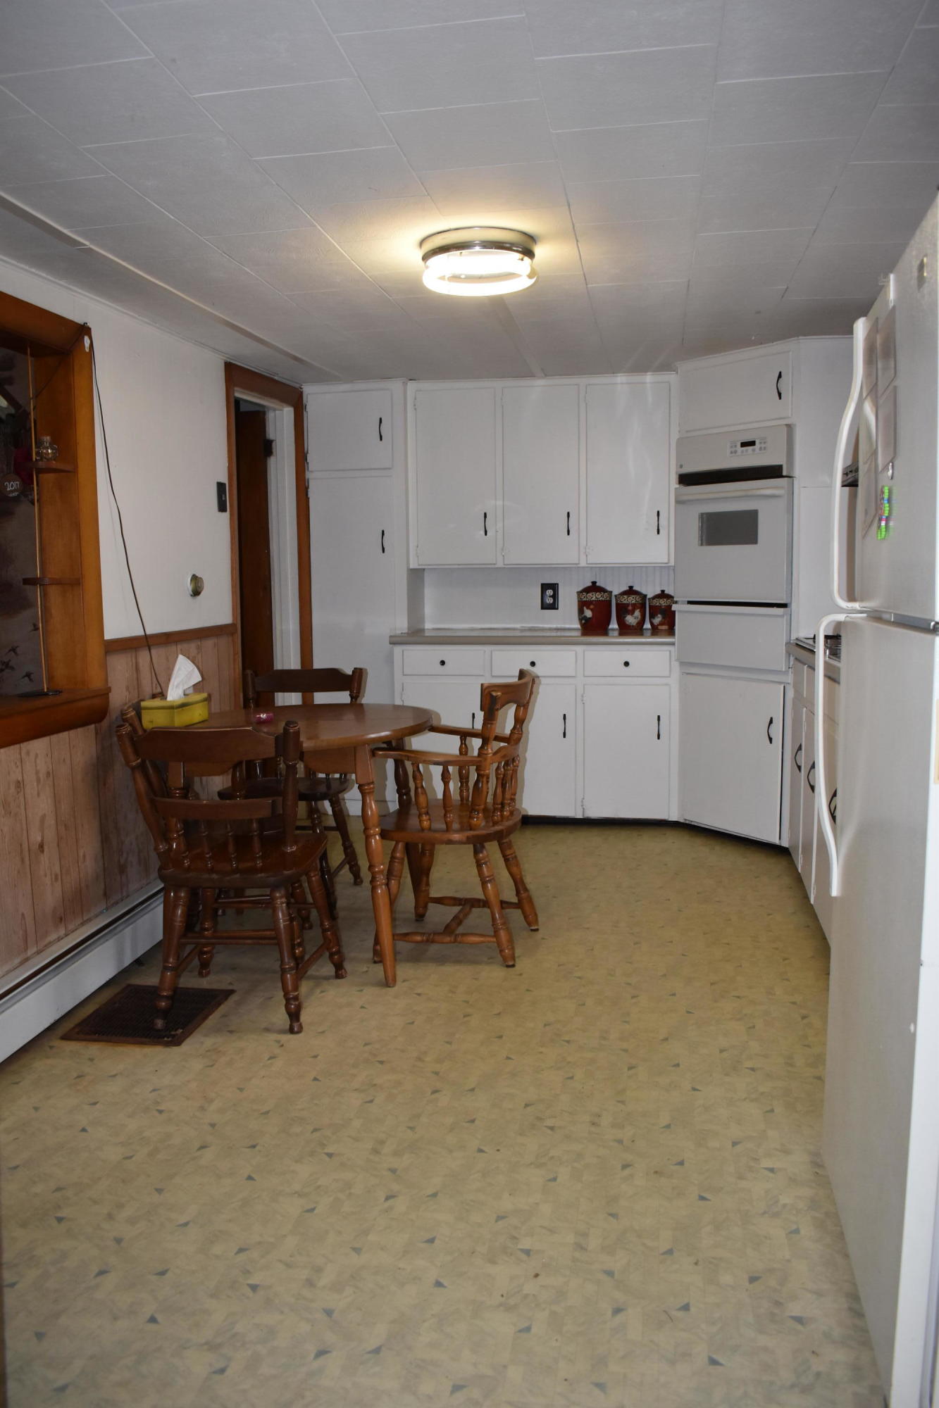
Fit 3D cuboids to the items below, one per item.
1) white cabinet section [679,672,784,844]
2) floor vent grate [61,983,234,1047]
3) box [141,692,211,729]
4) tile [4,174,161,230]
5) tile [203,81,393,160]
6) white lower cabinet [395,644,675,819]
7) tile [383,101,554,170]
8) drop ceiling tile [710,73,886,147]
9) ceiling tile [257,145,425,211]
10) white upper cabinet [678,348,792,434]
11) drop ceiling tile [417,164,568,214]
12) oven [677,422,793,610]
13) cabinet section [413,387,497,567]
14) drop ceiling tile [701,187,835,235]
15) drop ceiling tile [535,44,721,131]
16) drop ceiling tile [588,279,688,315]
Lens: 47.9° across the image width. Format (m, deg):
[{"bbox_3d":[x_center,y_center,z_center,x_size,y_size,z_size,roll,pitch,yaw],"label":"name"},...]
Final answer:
[{"bbox_3d":[1.275,0.209,4.655,0.450,0.690,0.590,-6,9,-35],"label":"white cabinet section"},{"bbox_3d":[-0.860,0.837,2.869,0.329,0.015,0.362,1,7,10],"label":"floor vent grate"},{"bbox_3d":[-0.904,0.023,3.261,0.112,0.080,0.218,1,8,14],"label":"box"},{"bbox_3d":[-0.888,-1.179,2.466,0.313,0.020,0.303,0,7,10],"label":"tile"},{"bbox_3d":[-0.322,-1.129,2.036,0.307,0.015,0.304,0,7,10],"label":"tile"},{"bbox_3d":[0.334,0.104,5.068,1.279,0.813,0.580,1,7,10],"label":"white lower cabinet"},{"bbox_3d":[0.009,-1.147,2.125,0.307,0.015,0.304,0,7,10],"label":"tile"},{"bbox_3d":[0.621,-1.145,2.028,0.307,0.015,0.304,0,7,10],"label":"drop ceiling tile"},{"bbox_3d":[-0.272,-1.170,2.332,0.312,0.020,0.307,1,8,10],"label":"ceiling tile"},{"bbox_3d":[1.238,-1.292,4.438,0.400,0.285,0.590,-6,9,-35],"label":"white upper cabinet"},{"bbox_3d":[0.060,-1.185,2.419,0.307,0.015,0.304,0,7,10],"label":"drop ceiling tile"},{"bbox_3d":[1.252,-0.792,4.511,0.450,0.717,0.610,-6,9,-35],"label":"oven"},{"bbox_3d":[-0.042,-1.087,5.147,0.395,0.824,0.300,1,7,10],"label":"cabinet section"},{"bbox_3d":[0.709,-1.216,2.595,0.292,0.020,0.307,1,8,10],"label":"drop ceiling tile"},{"bbox_3d":[0.289,-1.127,1.929,0.307,0.015,0.304,0,7,10],"label":"drop ceiling tile"},{"bbox_3d":[0.545,-1.321,3.399,0.307,0.015,0.304,0,7,10],"label":"drop ceiling tile"}]

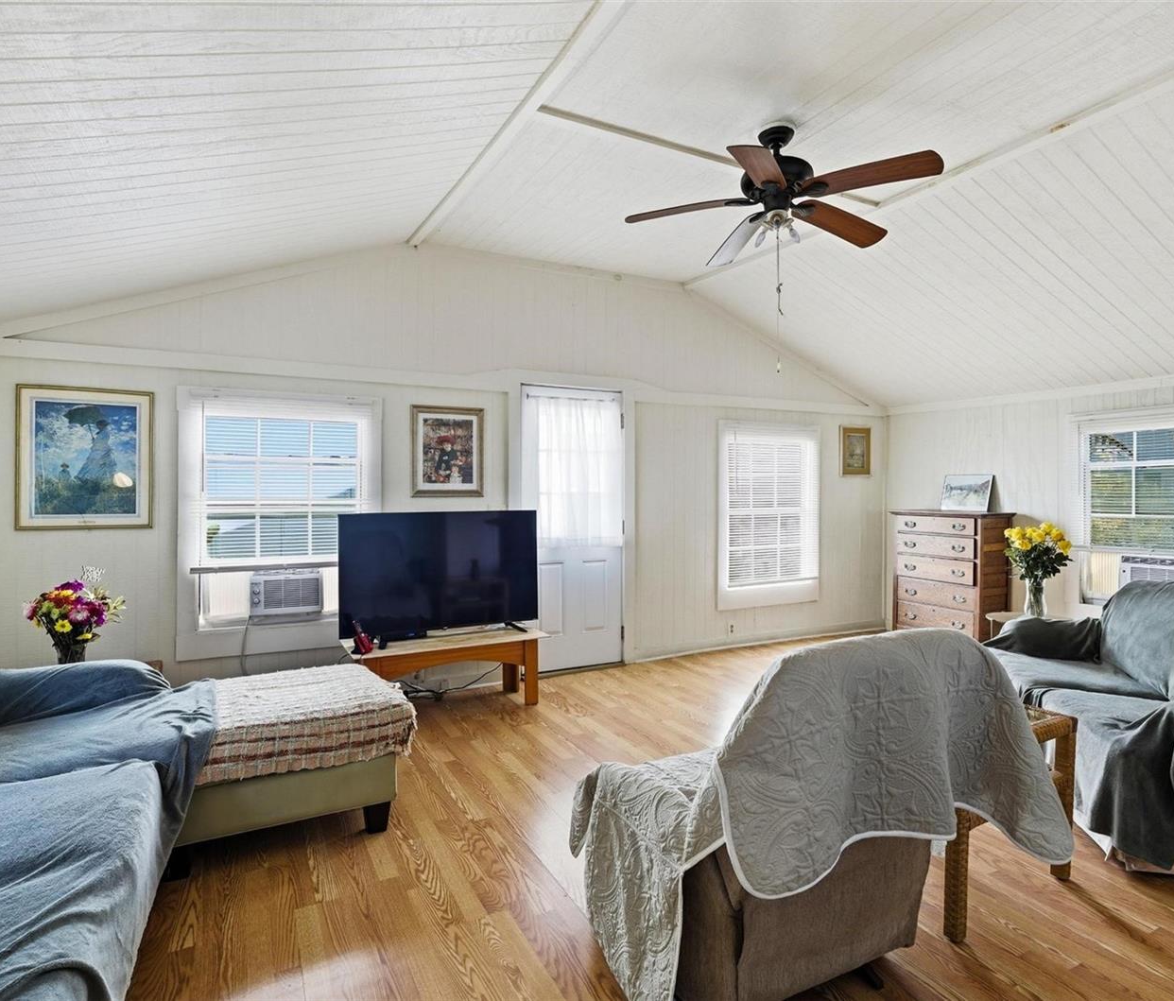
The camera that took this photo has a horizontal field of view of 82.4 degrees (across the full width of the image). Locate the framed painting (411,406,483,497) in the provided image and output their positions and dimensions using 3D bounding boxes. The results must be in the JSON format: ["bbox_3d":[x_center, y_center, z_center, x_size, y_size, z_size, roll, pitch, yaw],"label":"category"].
[{"bbox_3d":[-0.922,-0.320,4.470,0.503,0.603,0.030,0,1,-27],"label":"framed painting"}]

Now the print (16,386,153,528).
[{"bbox_3d":[-2.673,-0.218,3.585,0.600,0.750,0.030,0,1,-27],"label":"print"}]

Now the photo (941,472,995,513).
[{"bbox_3d":[3.160,-0.059,5.568,0.025,0.305,0.400,13,-5,-26],"label":"photo"}]

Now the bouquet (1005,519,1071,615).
[{"bbox_3d":[2.822,0.441,4.200,0.380,0.600,0.410,0,1,-27],"label":"bouquet"}]

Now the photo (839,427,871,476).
[{"bbox_3d":[2.503,-0.450,6.200,0.385,0.455,0.030,0,1,-27],"label":"photo"}]

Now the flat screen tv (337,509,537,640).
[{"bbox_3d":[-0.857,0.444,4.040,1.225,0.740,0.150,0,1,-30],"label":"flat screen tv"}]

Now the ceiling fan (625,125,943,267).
[{"bbox_3d":[0.818,-1.380,2.938,1.290,0.540,1.290,0,1,-27],"label":"ceiling fan"}]

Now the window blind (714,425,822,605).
[{"bbox_3d":[1.599,0.122,5.740,1.090,1.520,0.070,0,1,-27],"label":"window blind"}]

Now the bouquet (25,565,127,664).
[{"bbox_3d":[-2.329,0.554,3.050,0.430,0.510,0.390,0,1,-27],"label":"bouquet"}]

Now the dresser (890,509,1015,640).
[{"bbox_3d":[2.999,0.673,5.570,0.430,1.135,0.830,0,1,-27],"label":"dresser"}]

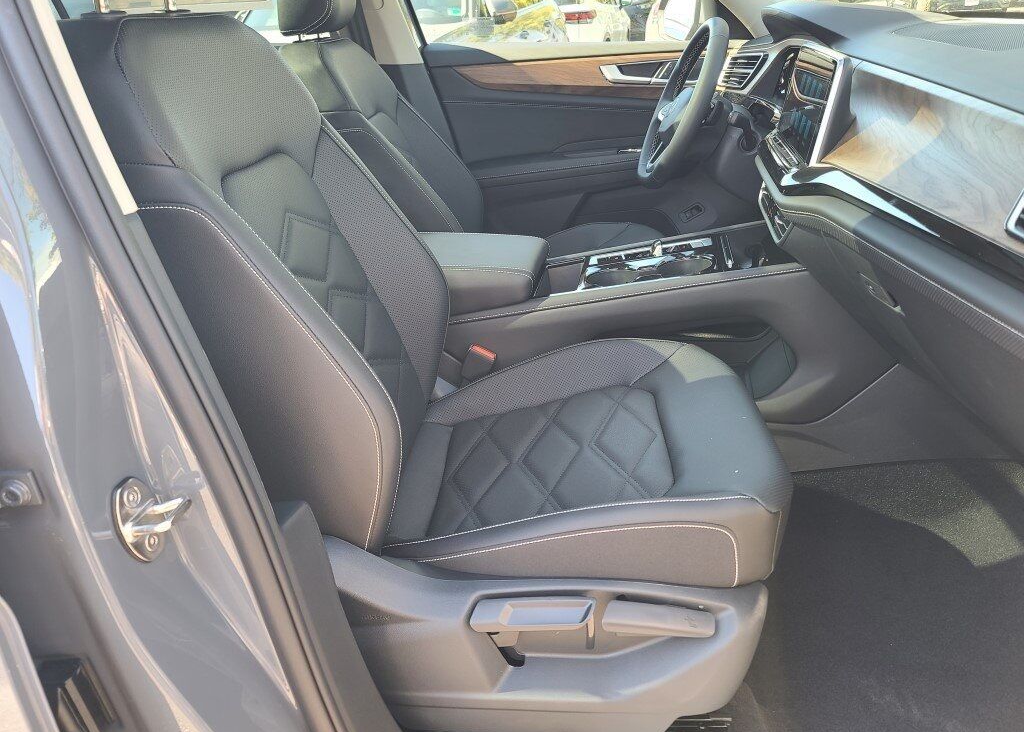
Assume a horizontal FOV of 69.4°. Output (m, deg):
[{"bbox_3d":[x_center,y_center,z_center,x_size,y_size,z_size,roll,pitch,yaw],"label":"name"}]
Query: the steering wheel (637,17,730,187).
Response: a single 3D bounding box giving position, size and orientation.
[{"bbox_3d":[0.396,-0.568,1.639,0.090,0.372,0.372,21,28,-8],"label":"steering wheel"}]

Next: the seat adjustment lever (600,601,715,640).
[{"bbox_3d":[0.188,0.330,0.961,0.143,0.029,0.032,5,29,1],"label":"seat adjustment lever"}]

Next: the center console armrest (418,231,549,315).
[{"bbox_3d":[-0.093,-0.188,1.442,0.330,0.090,0.215,2,29,3],"label":"center console armrest"}]

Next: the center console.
[{"bbox_3d":[0.283,-0.180,1.422,0.430,0.095,0.230,-7,28,7],"label":"center console"}]

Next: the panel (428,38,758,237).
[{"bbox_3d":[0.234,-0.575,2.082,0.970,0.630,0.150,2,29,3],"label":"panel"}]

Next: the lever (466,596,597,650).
[{"bbox_3d":[0.028,0.335,0.970,0.158,0.045,0.042,-2,29,5],"label":"lever"}]

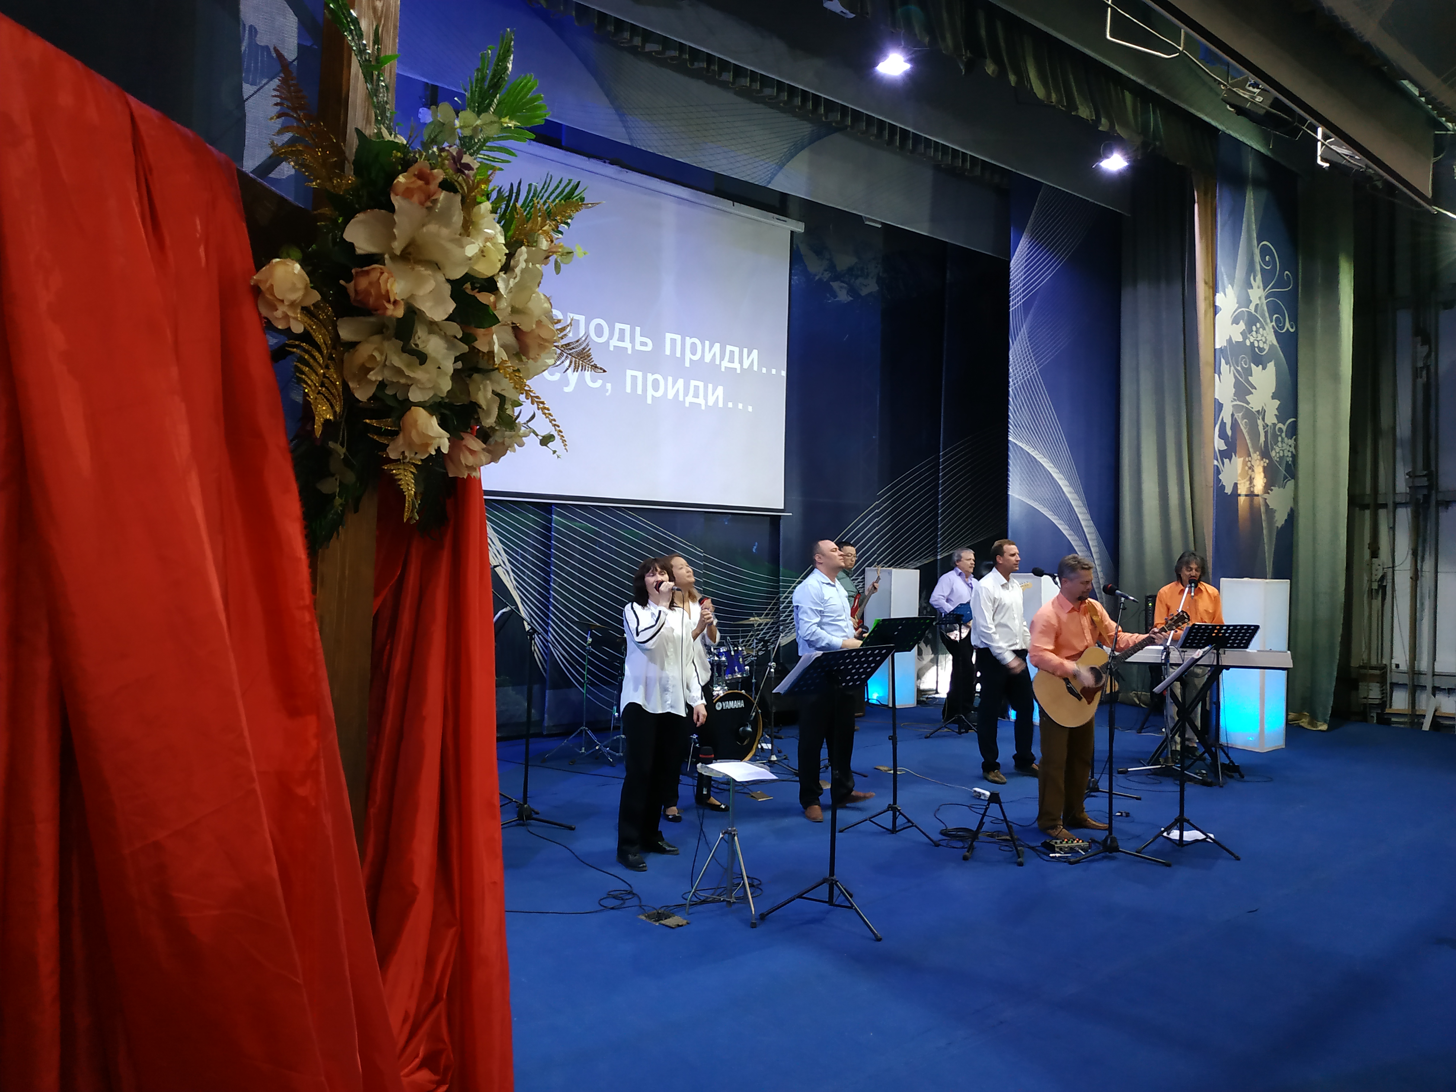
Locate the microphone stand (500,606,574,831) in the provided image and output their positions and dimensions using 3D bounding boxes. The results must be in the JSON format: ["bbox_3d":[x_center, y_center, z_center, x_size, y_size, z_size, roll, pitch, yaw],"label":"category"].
[{"bbox_3d":[-1.275,0.977,6.236,0.700,1.400,0.600,1,-1,41],"label":"microphone stand"}]

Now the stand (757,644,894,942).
[{"bbox_3d":[0.527,1.086,4.620,0.540,1.230,0.500,2,-1,-43],"label":"stand"}]

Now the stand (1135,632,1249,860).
[{"bbox_3d":[2.728,1.157,5.910,0.510,1.210,0.560,1,-1,31],"label":"stand"}]

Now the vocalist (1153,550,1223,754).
[{"bbox_3d":[3.997,0.931,8.691,0.600,1.770,0.460,1,-1,16],"label":"vocalist"}]

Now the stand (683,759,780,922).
[{"bbox_3d":[0.027,1.361,4.683,0.410,0.660,0.430,2,-1,-27],"label":"stand"}]

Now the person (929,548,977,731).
[{"bbox_3d":[2.289,0.912,10.107,0.550,1.760,0.360,2,-1,-38],"label":"person"}]

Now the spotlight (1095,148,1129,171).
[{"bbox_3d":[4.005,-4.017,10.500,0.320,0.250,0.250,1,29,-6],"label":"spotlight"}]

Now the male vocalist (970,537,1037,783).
[{"bbox_3d":[2.122,0.860,7.669,0.510,1.810,0.360,2,-1,-42],"label":"male vocalist"}]

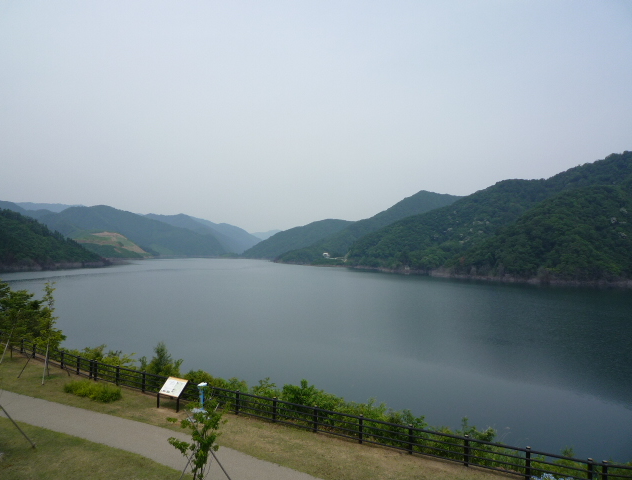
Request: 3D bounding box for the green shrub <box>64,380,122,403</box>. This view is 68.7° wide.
[{"bbox_3d":[-11.420,7.740,23.700,3.250,0.530,0.900,-1,-1,28],"label":"green shrub"}]

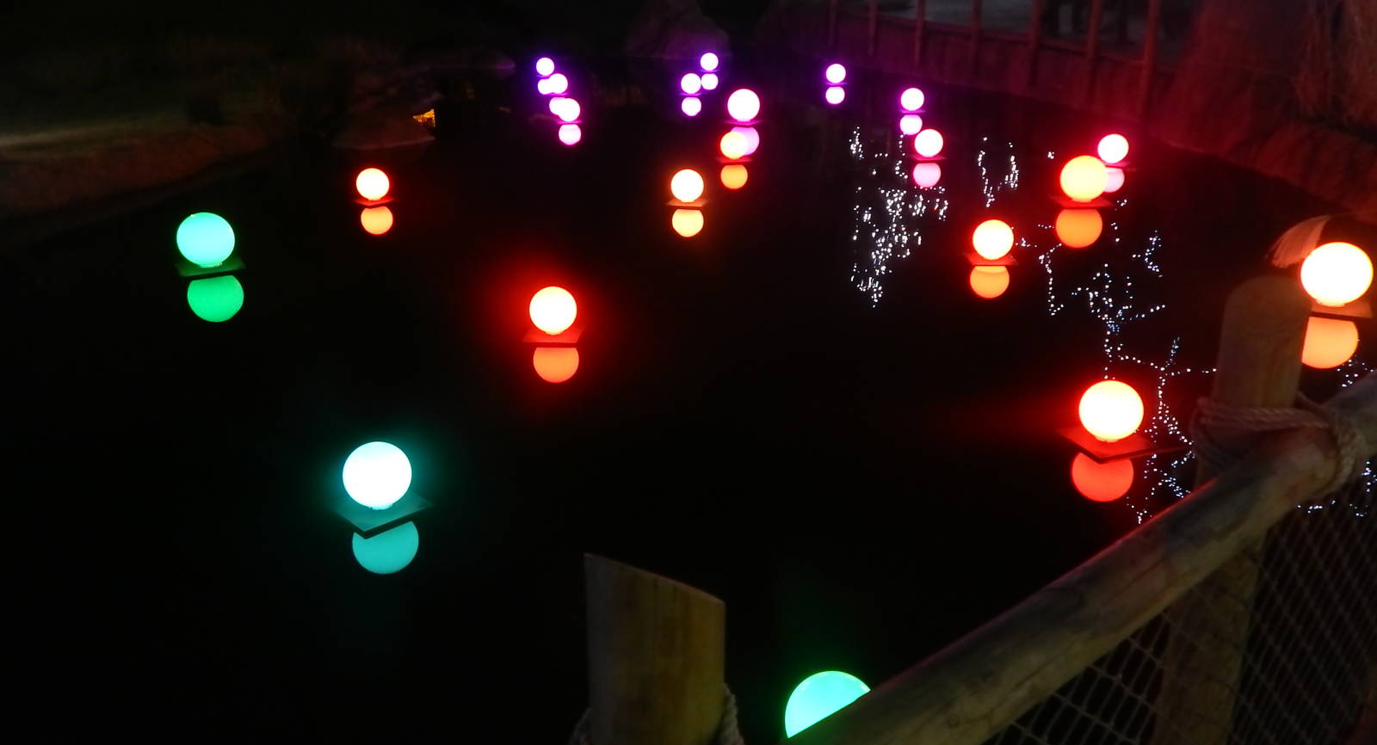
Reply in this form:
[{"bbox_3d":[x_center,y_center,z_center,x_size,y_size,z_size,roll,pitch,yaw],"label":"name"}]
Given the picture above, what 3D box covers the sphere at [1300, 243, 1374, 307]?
[{"bbox_3d":[4.247,-0.647,7.301,0.400,0.400,0.400,-1,22,0],"label":"sphere"}]

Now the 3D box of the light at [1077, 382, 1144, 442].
[{"bbox_3d":[1.792,0.164,4.726,0.250,0.256,0.250,-1,21,0],"label":"light"}]

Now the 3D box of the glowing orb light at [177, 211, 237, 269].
[{"bbox_3d":[-3.247,-0.894,7.497,0.350,0.356,0.350,-1,21,0],"label":"glowing orb light"}]

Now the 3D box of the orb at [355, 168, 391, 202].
[{"bbox_3d":[-2.605,-1.553,9.191,0.250,0.256,0.250,-1,21,0],"label":"orb"}]

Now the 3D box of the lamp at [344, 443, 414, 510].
[{"bbox_3d":[-1.381,0.454,4.941,0.289,0.289,0.289,-1,22,0],"label":"lamp"}]

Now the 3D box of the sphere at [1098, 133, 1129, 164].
[{"bbox_3d":[4.468,-2.355,11.717,0.289,0.289,0.289,-1,22,0],"label":"sphere"}]

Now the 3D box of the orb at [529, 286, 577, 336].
[{"bbox_3d":[-0.742,-0.341,6.111,0.250,0.256,0.250,-1,21,0],"label":"orb"}]

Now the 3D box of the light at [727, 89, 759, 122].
[{"bbox_3d":[0.714,-3.458,14.415,0.400,0.400,0.400,-1,22,0],"label":"light"}]

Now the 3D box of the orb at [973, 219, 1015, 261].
[{"bbox_3d":[2.316,-1.010,8.467,0.289,0.289,0.289,-1,22,0],"label":"orb"}]

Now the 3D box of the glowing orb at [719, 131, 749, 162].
[{"bbox_3d":[0.437,-2.189,10.739,0.250,0.256,0.250,-1,21,0],"label":"glowing orb"}]

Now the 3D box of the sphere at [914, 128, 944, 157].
[{"bbox_3d":[2.609,-2.487,12.090,0.289,0.289,0.289,-1,22,0],"label":"sphere"}]

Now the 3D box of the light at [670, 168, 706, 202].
[{"bbox_3d":[-0.011,-1.728,10.309,0.289,0.289,0.289,-1,22,0],"label":"light"}]

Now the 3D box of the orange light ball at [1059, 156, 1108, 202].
[{"bbox_3d":[3.177,-1.557,8.950,0.350,0.356,0.350,-1,21,0],"label":"orange light ball"}]

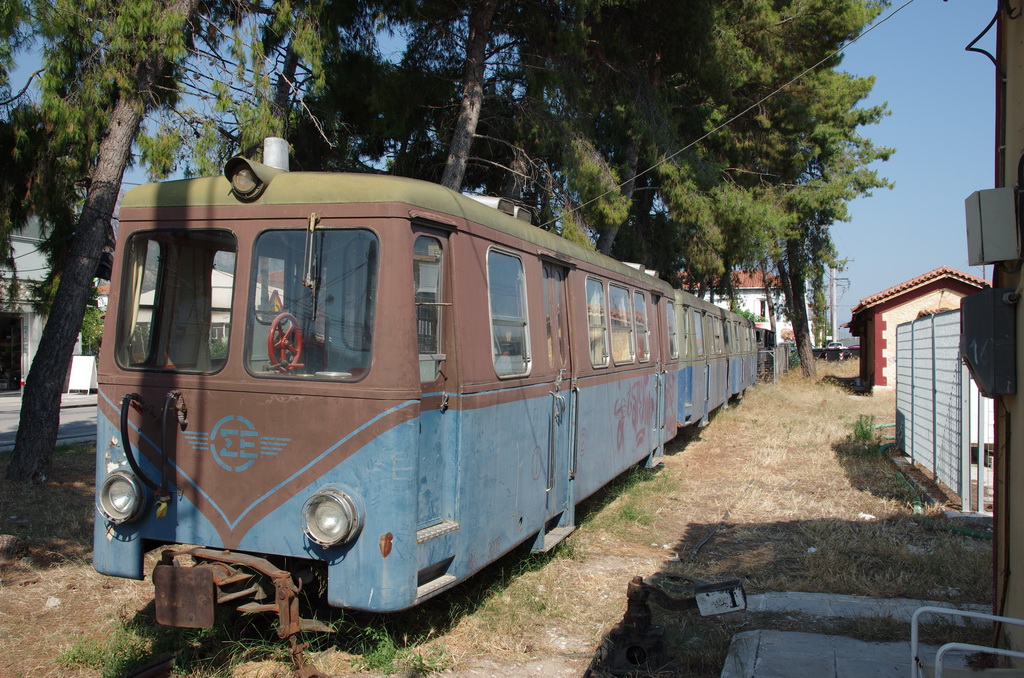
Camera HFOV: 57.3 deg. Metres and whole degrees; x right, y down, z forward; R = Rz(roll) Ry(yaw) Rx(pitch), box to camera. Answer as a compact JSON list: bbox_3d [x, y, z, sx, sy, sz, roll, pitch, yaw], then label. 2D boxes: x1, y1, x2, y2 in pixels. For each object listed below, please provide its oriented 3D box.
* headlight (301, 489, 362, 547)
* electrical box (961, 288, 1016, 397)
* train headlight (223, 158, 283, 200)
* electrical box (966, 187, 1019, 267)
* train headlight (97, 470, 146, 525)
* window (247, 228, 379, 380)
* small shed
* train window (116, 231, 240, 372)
[{"bbox_3d":[-0.966,0.955,5.010,0.290,0.290,0.130,2,1,19],"label":"headlight"},{"bbox_3d":[2.564,0.019,5.050,0.250,0.570,0.340,0,0,17],"label":"electrical box"},{"bbox_3d":[-1.489,-0.912,5.372,0.230,0.240,0.280,2,1,19],"label":"train headlight"},{"bbox_3d":[2.583,-0.601,5.050,0.190,0.375,0.310,-4,-1,17],"label":"electrical box"},{"bbox_3d":[-2.278,0.923,5.456,0.290,0.290,0.130,2,1,19],"label":"train headlight"},{"bbox_3d":[-1.105,-0.196,5.162,0.788,0.833,0.050,2,-3,19],"label":"window"},{"bbox_3d":[14.987,-0.293,33.413,5.092,4.072,7.000,0,0,18],"label":"small shed"},{"bbox_3d":[-1.949,-0.221,5.449,0.776,0.827,0.050,2,-3,19],"label":"train window"}]

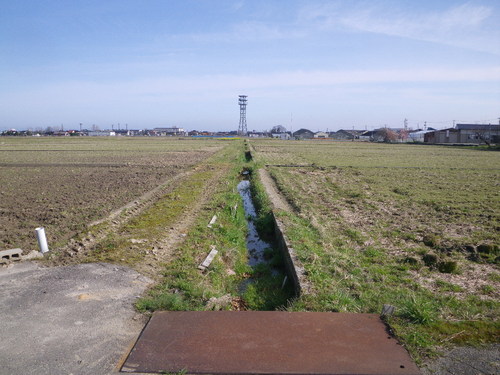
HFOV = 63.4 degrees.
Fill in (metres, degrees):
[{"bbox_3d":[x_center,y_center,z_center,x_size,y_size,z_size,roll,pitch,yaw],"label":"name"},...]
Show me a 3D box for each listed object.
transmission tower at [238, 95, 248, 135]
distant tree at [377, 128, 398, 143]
[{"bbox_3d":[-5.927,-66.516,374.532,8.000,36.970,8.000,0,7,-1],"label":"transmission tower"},{"bbox_3d":[26.980,-10.171,79.351,4.300,2.780,3.900,3,8,18],"label":"distant tree"}]

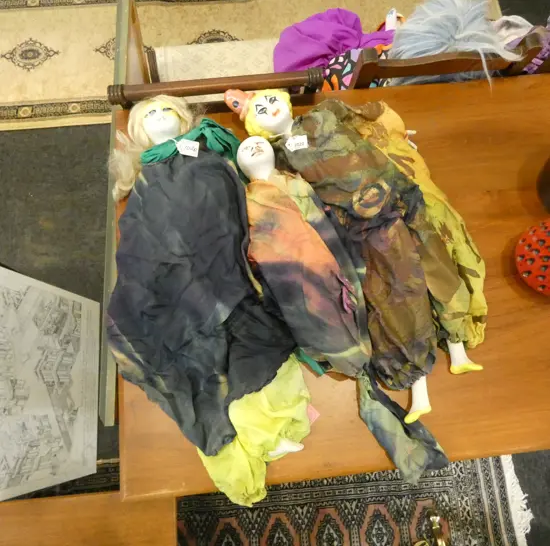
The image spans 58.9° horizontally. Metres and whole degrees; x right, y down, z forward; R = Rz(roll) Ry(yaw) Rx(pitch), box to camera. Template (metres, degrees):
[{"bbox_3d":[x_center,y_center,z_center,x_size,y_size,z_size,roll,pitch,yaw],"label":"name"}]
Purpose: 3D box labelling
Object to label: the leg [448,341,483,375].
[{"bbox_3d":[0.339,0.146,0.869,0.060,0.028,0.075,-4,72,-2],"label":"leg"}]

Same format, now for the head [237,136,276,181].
[{"bbox_3d":[-0.035,-0.225,0.958,0.075,0.072,0.092,-10,72,-3],"label":"head"}]

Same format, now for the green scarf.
[{"bbox_3d":[-0.155,-0.240,0.959,0.215,0.065,0.146,0,72,-1],"label":"green scarf"}]

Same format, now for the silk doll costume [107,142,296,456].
[{"bbox_3d":[-0.153,0.025,0.872,0.317,0.085,0.573,-13,72,-5],"label":"silk doll costume"}]

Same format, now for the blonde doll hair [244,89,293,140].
[{"bbox_3d":[-0.013,-0.319,0.987,0.106,0.075,0.083,-40,77,-7],"label":"blonde doll hair"}]

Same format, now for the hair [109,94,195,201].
[{"bbox_3d":[-0.245,-0.260,0.964,0.176,0.085,0.223,-10,72,-4],"label":"hair"}]

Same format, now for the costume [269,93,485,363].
[{"bbox_3d":[0.208,-0.095,0.919,0.279,0.080,0.600,-20,73,-7],"label":"costume"}]

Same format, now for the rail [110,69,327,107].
[{"bbox_3d":[-0.121,-0.390,1.017,0.449,0.042,0.042,-6,72,-3],"label":"rail"}]

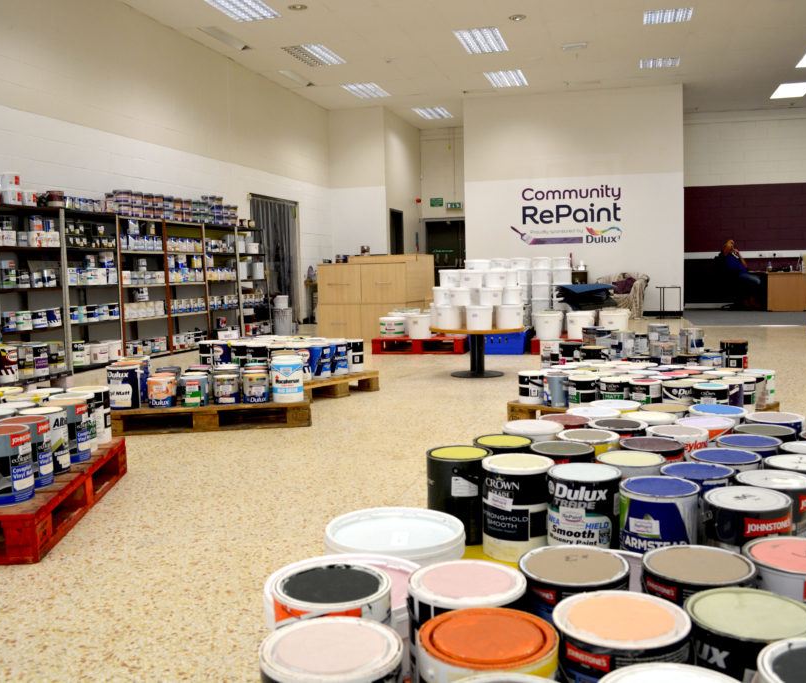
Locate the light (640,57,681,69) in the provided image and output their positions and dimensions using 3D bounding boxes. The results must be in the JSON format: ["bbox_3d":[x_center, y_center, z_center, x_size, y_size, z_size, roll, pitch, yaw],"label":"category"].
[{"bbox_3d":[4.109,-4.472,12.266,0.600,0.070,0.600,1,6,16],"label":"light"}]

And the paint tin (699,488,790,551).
[{"bbox_3d":[0.793,0.474,1.771,0.184,0.230,0.184,-1,5,0],"label":"paint tin"}]

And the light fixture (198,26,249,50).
[{"bbox_3d":[-2.400,-4.165,10.493,0.260,0.100,1.150,1,6,16],"label":"light fixture"}]

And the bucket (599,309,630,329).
[{"bbox_3d":[2.350,-0.206,8.522,0.330,0.285,0.330,-1,5,0],"label":"bucket"}]

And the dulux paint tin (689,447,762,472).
[{"bbox_3d":[0.907,0.435,2.162,0.183,0.230,0.183,2,6,23],"label":"dulux paint tin"}]

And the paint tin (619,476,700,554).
[{"bbox_3d":[0.606,0.455,1.824,0.179,0.226,0.179,1,6,21],"label":"paint tin"}]

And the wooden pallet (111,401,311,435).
[{"bbox_3d":[-1.219,0.419,4.885,1.200,0.145,0.800,-2,6,-10],"label":"wooden pallet"}]

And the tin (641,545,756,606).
[{"bbox_3d":[0.512,0.498,1.339,0.183,0.230,0.183,1,6,21],"label":"tin"}]

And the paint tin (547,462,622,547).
[{"bbox_3d":[0.474,0.456,2.003,0.184,0.230,0.184,-1,5,0],"label":"paint tin"}]

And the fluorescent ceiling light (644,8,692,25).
[{"bbox_3d":[3.396,-4.195,9.840,0.600,0.080,0.600,1,6,16],"label":"fluorescent ceiling light"}]

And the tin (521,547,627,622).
[{"bbox_3d":[0.290,0.484,1.312,0.183,0.215,0.183,0,5,0],"label":"tin"}]

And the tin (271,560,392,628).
[{"bbox_3d":[-0.111,0.507,1.253,0.183,0.230,0.183,-1,5,-6],"label":"tin"}]

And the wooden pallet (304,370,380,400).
[{"bbox_3d":[-0.893,0.304,5.973,1.200,0.144,0.800,4,7,42],"label":"wooden pallet"}]

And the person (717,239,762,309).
[{"bbox_3d":[6.566,-1.309,14.900,0.800,1.330,0.520,0,6,11],"label":"person"}]

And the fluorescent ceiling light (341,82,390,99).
[{"bbox_3d":[-0.620,-4.490,13.672,0.600,0.080,1.200,1,6,16],"label":"fluorescent ceiling light"}]

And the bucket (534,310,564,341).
[{"bbox_3d":[1.541,-0.165,8.178,0.318,0.287,0.318,0,6,11],"label":"bucket"}]

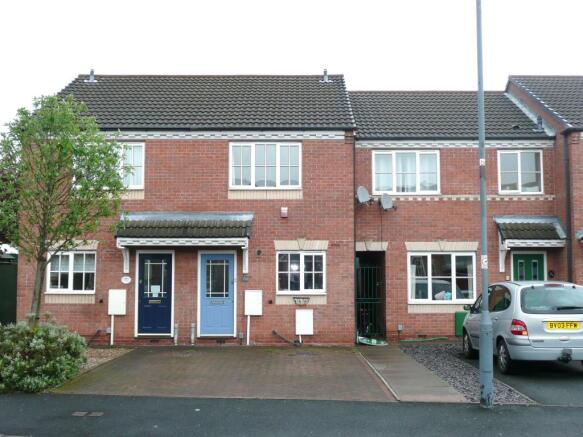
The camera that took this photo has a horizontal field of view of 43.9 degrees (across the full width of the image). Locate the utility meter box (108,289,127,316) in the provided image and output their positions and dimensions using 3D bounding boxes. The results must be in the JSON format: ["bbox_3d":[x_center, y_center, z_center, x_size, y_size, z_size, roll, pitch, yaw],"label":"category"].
[{"bbox_3d":[-4.108,1.983,17.094,0.430,0.620,0.160,0,-5,0],"label":"utility meter box"}]

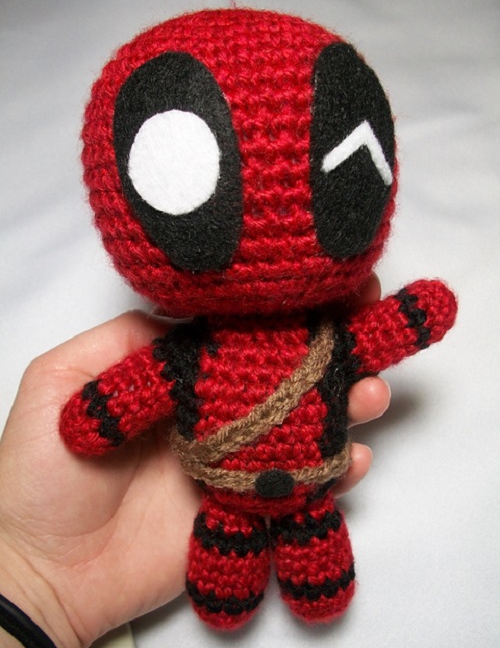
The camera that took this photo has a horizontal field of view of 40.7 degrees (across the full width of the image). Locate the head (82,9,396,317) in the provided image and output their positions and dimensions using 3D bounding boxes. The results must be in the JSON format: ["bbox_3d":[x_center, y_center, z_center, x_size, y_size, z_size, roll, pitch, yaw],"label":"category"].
[{"bbox_3d":[-0.003,-0.045,0.200,0.091,0.086,0.089,-8,13,-11],"label":"head"}]

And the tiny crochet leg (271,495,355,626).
[{"bbox_3d":[0.021,0.079,0.228,0.027,0.042,0.027,-9,12,-8],"label":"tiny crochet leg"}]

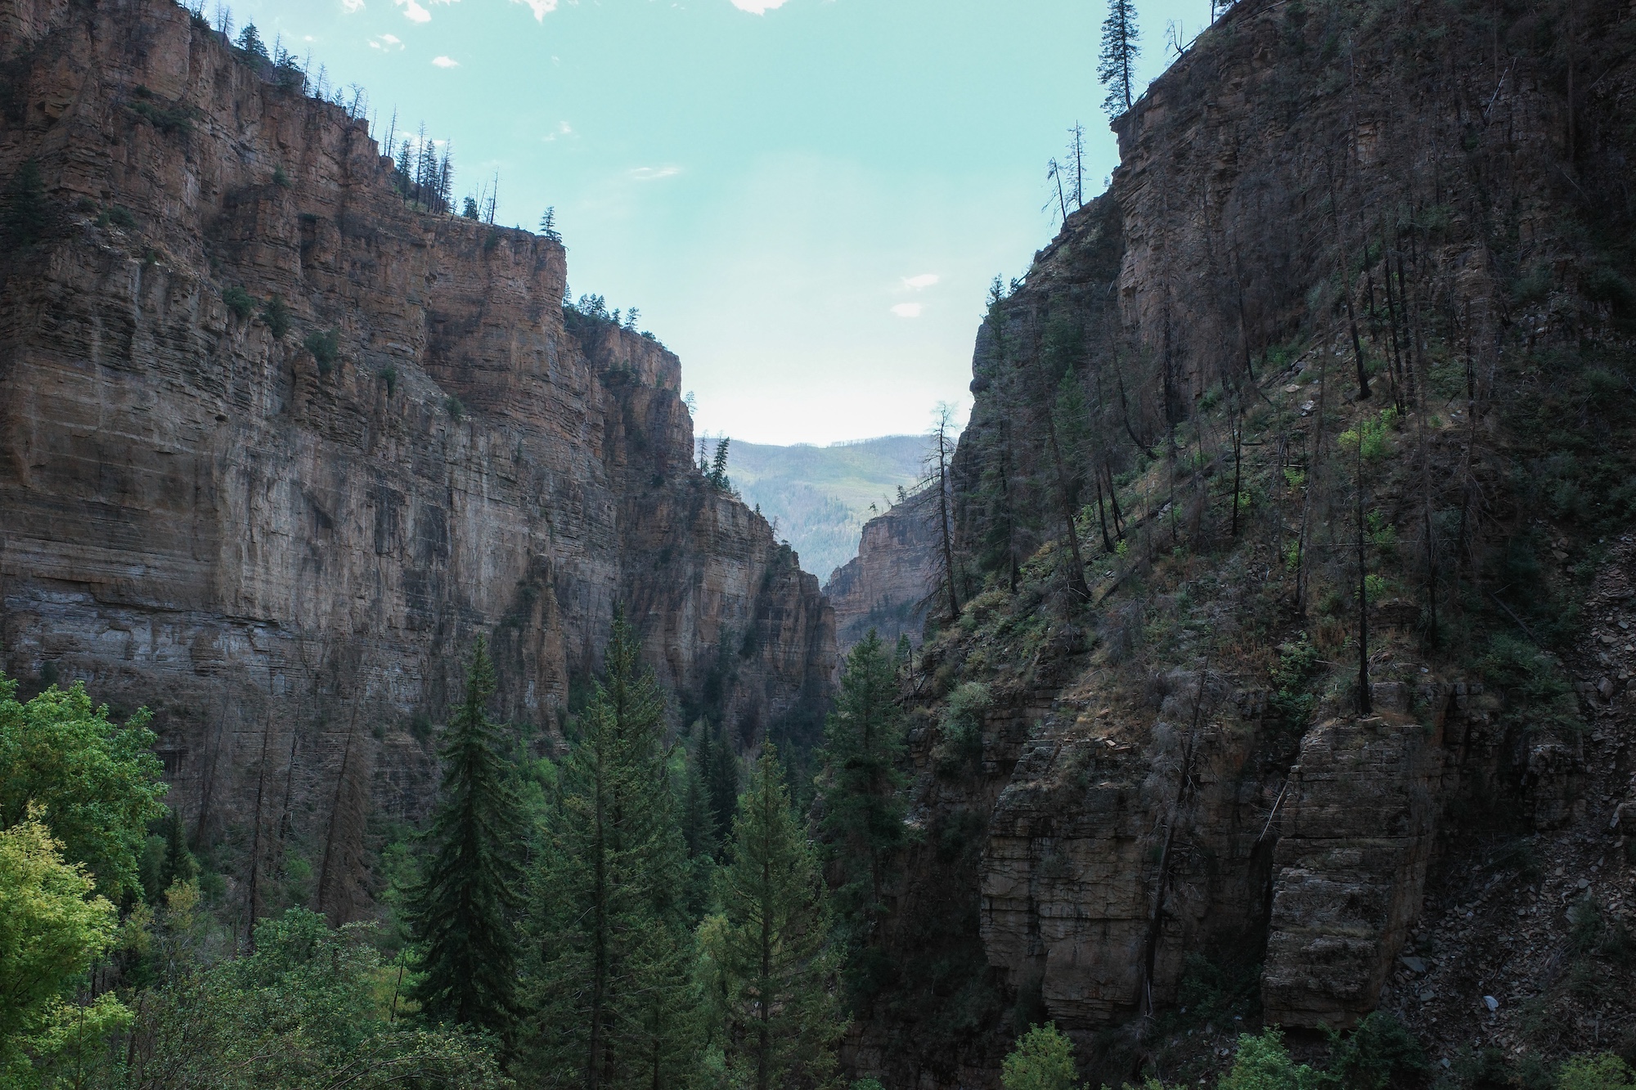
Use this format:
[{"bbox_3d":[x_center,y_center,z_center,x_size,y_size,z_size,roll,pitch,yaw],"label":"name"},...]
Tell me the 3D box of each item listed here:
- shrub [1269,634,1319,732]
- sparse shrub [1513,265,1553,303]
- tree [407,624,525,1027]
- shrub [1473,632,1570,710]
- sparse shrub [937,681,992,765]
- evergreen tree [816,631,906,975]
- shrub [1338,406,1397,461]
[{"bbox_3d":[22.420,6.470,60.000,2.280,4.530,2.280,-3,-9,20],"label":"shrub"},{"bbox_3d":[46.050,-16.850,82.000,2.480,2.440,2.350,-5,-9,30],"label":"sparse shrub"},{"bbox_3d":[-16.360,13.520,59.000,5.460,18.610,5.460,2,-8,-15],"label":"tree"},{"bbox_3d":[34.380,6.130,62.000,4.530,3.590,3.400,-4,-9,29],"label":"shrub"},{"bbox_3d":[7.560,9.310,66.000,2.770,4.310,2.770,-1,-8,6],"label":"sparse shrub"},{"bbox_3d":[2.320,13.970,69.000,4.710,18.510,4.710,0,-8,2],"label":"evergreen tree"},{"bbox_3d":[32.000,-6.470,74.000,3.320,3.130,2.990,-4,-9,24],"label":"shrub"}]

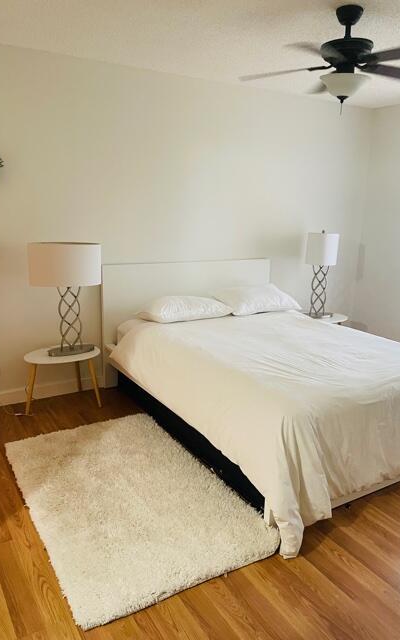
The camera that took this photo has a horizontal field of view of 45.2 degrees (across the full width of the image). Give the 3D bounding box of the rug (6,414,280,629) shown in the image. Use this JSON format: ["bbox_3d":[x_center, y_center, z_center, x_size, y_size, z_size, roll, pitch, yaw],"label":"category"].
[{"bbox_3d":[-0.414,0.883,2.572,0.940,0.035,1.510,-6,16,-30],"label":"rug"}]

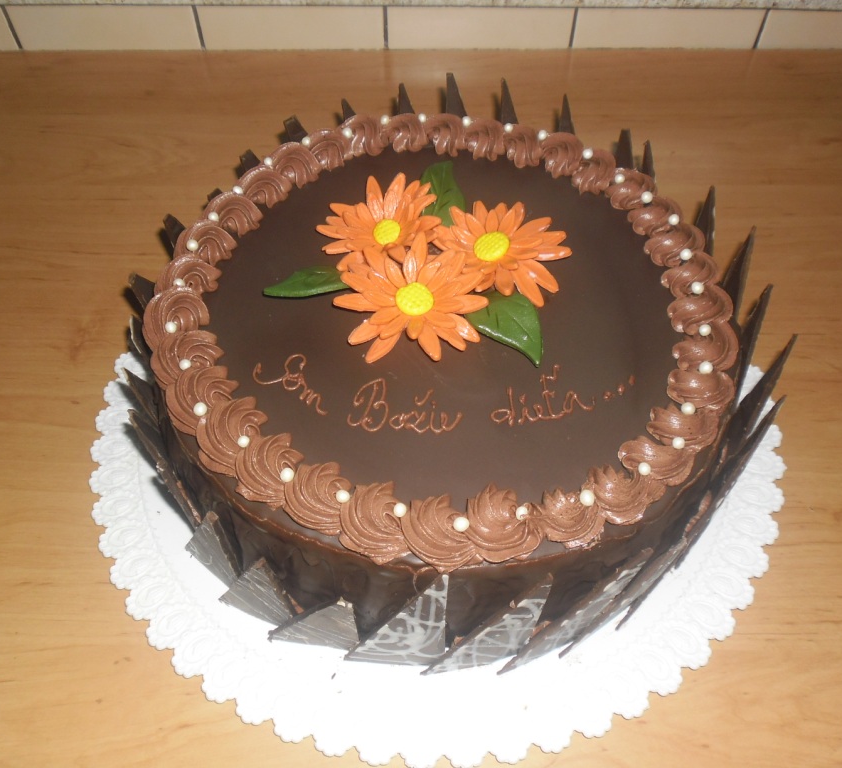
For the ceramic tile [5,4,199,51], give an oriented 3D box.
[{"bbox_3d":[-0.254,-0.289,0.644,0.147,0.036,0.008,0,54,1],"label":"ceramic tile"}]

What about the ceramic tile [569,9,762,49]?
[{"bbox_3d":[0.197,-0.287,0.639,0.147,0.036,0.008,0,54,1],"label":"ceramic tile"}]

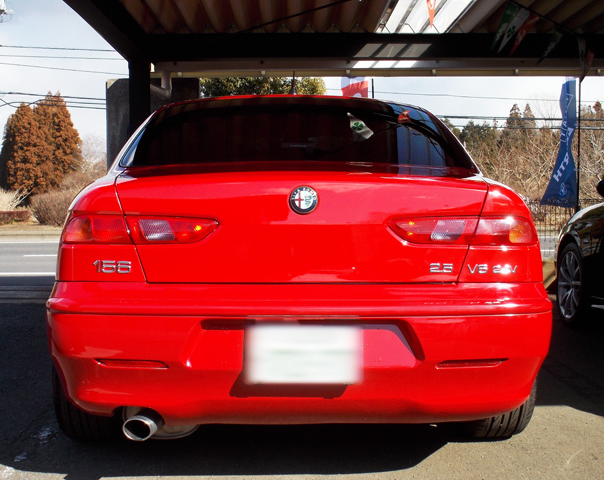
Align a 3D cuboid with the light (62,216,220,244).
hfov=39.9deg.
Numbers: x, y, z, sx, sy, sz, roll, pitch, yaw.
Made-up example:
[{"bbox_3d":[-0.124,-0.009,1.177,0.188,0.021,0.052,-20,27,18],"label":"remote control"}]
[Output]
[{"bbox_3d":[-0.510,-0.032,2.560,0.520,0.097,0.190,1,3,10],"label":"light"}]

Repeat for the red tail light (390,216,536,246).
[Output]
[{"bbox_3d":[0.510,-0.027,2.580,0.520,0.097,0.190,0,3,-11],"label":"red tail light"}]

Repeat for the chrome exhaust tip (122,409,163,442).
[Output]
[{"bbox_3d":[-0.482,0.565,2.500,0.095,0.072,0.115,0,3,5],"label":"chrome exhaust tip"}]

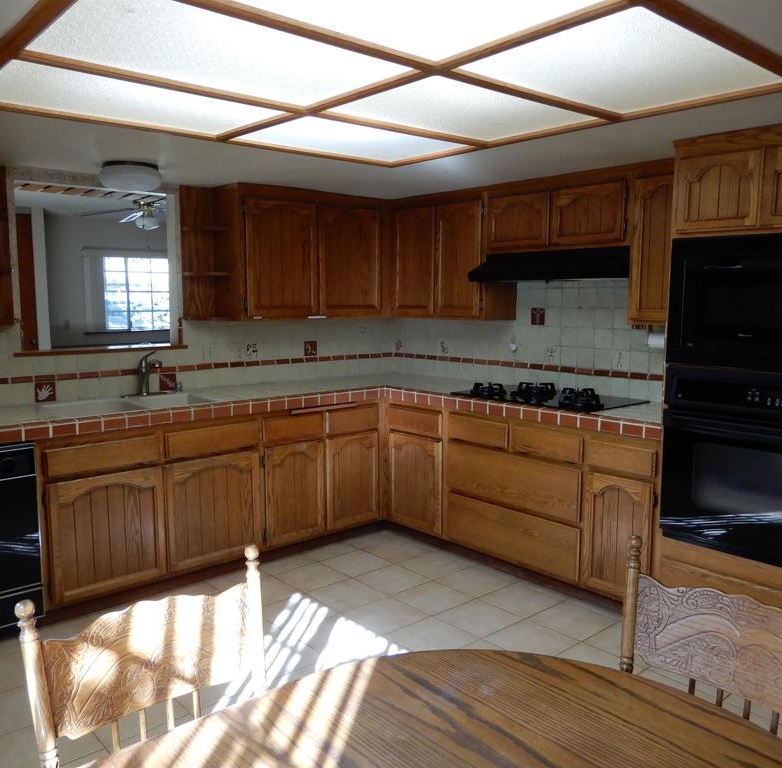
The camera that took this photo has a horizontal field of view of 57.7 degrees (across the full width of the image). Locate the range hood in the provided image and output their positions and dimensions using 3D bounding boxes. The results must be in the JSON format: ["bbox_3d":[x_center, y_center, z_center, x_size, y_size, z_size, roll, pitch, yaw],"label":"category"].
[{"bbox_3d":[0.902,-0.639,3.812,0.458,0.171,0.912,-6,9,-41],"label":"range hood"}]

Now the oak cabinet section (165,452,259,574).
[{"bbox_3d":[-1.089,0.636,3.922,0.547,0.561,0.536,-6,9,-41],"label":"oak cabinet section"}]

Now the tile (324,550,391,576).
[{"bbox_3d":[-0.189,1.020,4.022,0.296,0.010,0.296,-6,9,-41],"label":"tile"}]

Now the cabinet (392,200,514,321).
[{"bbox_3d":[0.378,-0.778,4.509,0.311,0.724,0.839,-5,9,-41],"label":"cabinet"}]

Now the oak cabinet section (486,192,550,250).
[{"bbox_3d":[0.810,-0.908,4.031,0.309,0.299,0.438,-6,9,-41],"label":"oak cabinet section"}]

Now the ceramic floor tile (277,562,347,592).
[{"bbox_3d":[-0.418,1.044,3.822,0.296,0.010,0.296,-6,9,-41],"label":"ceramic floor tile"}]

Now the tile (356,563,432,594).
[{"bbox_3d":[0.012,1.047,3.795,0.296,0.010,0.296,-6,9,-41],"label":"tile"}]

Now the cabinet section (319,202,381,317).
[{"bbox_3d":[-0.358,-0.789,4.656,0.499,0.682,0.309,-6,9,-41],"label":"cabinet section"}]

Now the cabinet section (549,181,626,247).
[{"bbox_3d":[1.105,-0.868,3.698,0.309,0.295,0.446,-6,9,-41],"label":"cabinet section"}]

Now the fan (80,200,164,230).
[{"bbox_3d":[-2.054,-1.466,6.000,1.250,0.400,1.250,-6,9,-41],"label":"fan"}]

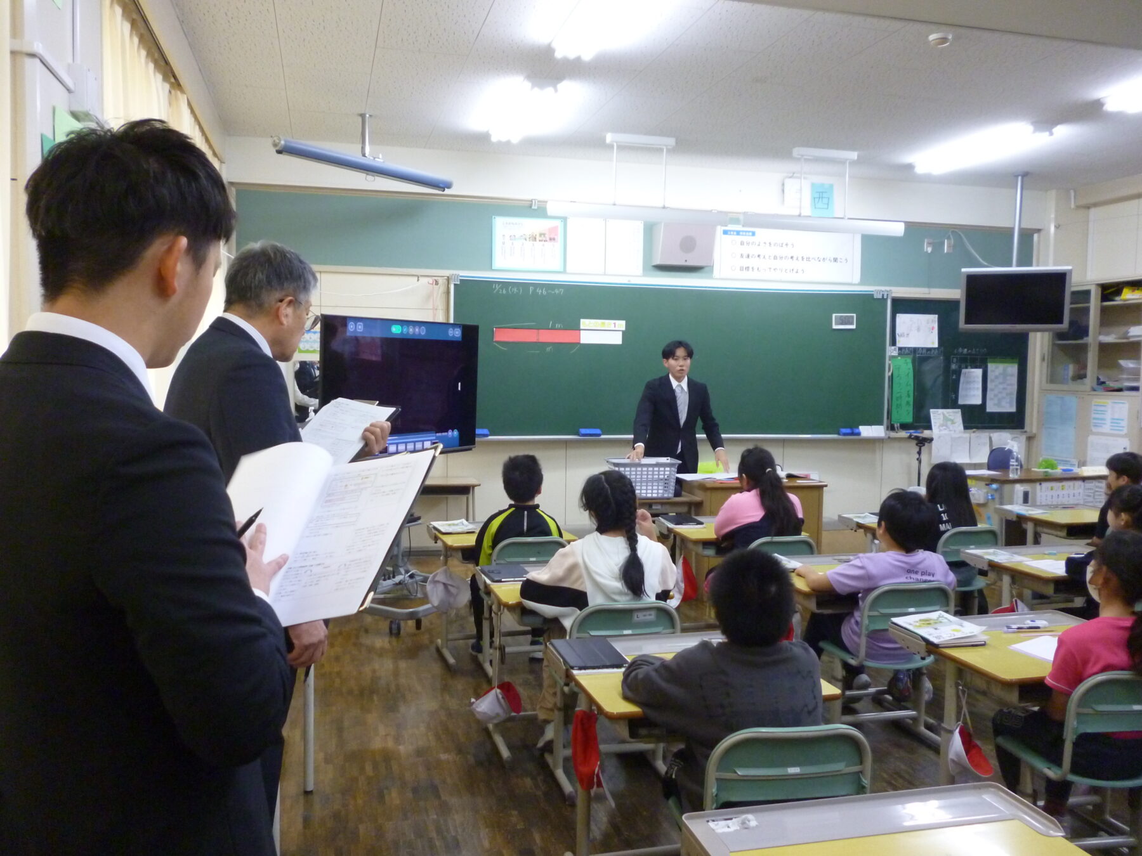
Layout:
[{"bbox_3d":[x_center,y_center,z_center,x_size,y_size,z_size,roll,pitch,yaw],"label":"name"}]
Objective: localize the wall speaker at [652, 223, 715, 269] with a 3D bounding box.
[{"bbox_3d":[0.872,-1.392,7.072,0.430,0.320,0.220,0,4,-13],"label":"wall speaker"}]

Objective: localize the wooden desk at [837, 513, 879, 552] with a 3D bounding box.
[{"bbox_3d":[1.898,0.838,5.116,0.700,0.620,0.580,0,5,-15],"label":"wooden desk"}]

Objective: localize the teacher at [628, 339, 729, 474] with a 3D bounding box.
[{"bbox_3d":[0.689,0.216,6.085,0.640,1.585,0.460,0,4,-15],"label":"teacher"}]

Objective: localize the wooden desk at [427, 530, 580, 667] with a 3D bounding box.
[{"bbox_3d":[-0.357,0.830,4.722,0.670,0.600,0.560,0,4,-18],"label":"wooden desk"}]

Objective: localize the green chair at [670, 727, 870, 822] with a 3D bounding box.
[{"bbox_3d":[0.433,1.003,2.296,0.410,0.720,0.460,0,5,-9],"label":"green chair"}]

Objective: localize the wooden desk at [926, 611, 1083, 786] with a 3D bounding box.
[{"bbox_3d":[1.373,0.929,2.789,0.630,0.585,0.580,0,4,-15],"label":"wooden desk"}]

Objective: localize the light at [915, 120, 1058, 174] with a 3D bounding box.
[{"bbox_3d":[2.751,-1.872,6.277,0.210,0.100,1.240,0,5,-15],"label":"light"}]

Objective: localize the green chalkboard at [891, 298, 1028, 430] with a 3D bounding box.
[{"bbox_3d":[3.300,-0.530,7.822,1.330,1.120,0.040,0,4,-13],"label":"green chalkboard"}]

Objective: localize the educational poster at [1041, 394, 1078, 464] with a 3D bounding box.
[{"bbox_3d":[4.097,-0.006,7.760,0.020,0.530,0.360,0,4,-13],"label":"educational poster"}]

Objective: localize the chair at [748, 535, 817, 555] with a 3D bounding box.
[{"bbox_3d":[0.933,0.790,4.488,0.370,0.645,0.430,0,4,-15],"label":"chair"}]

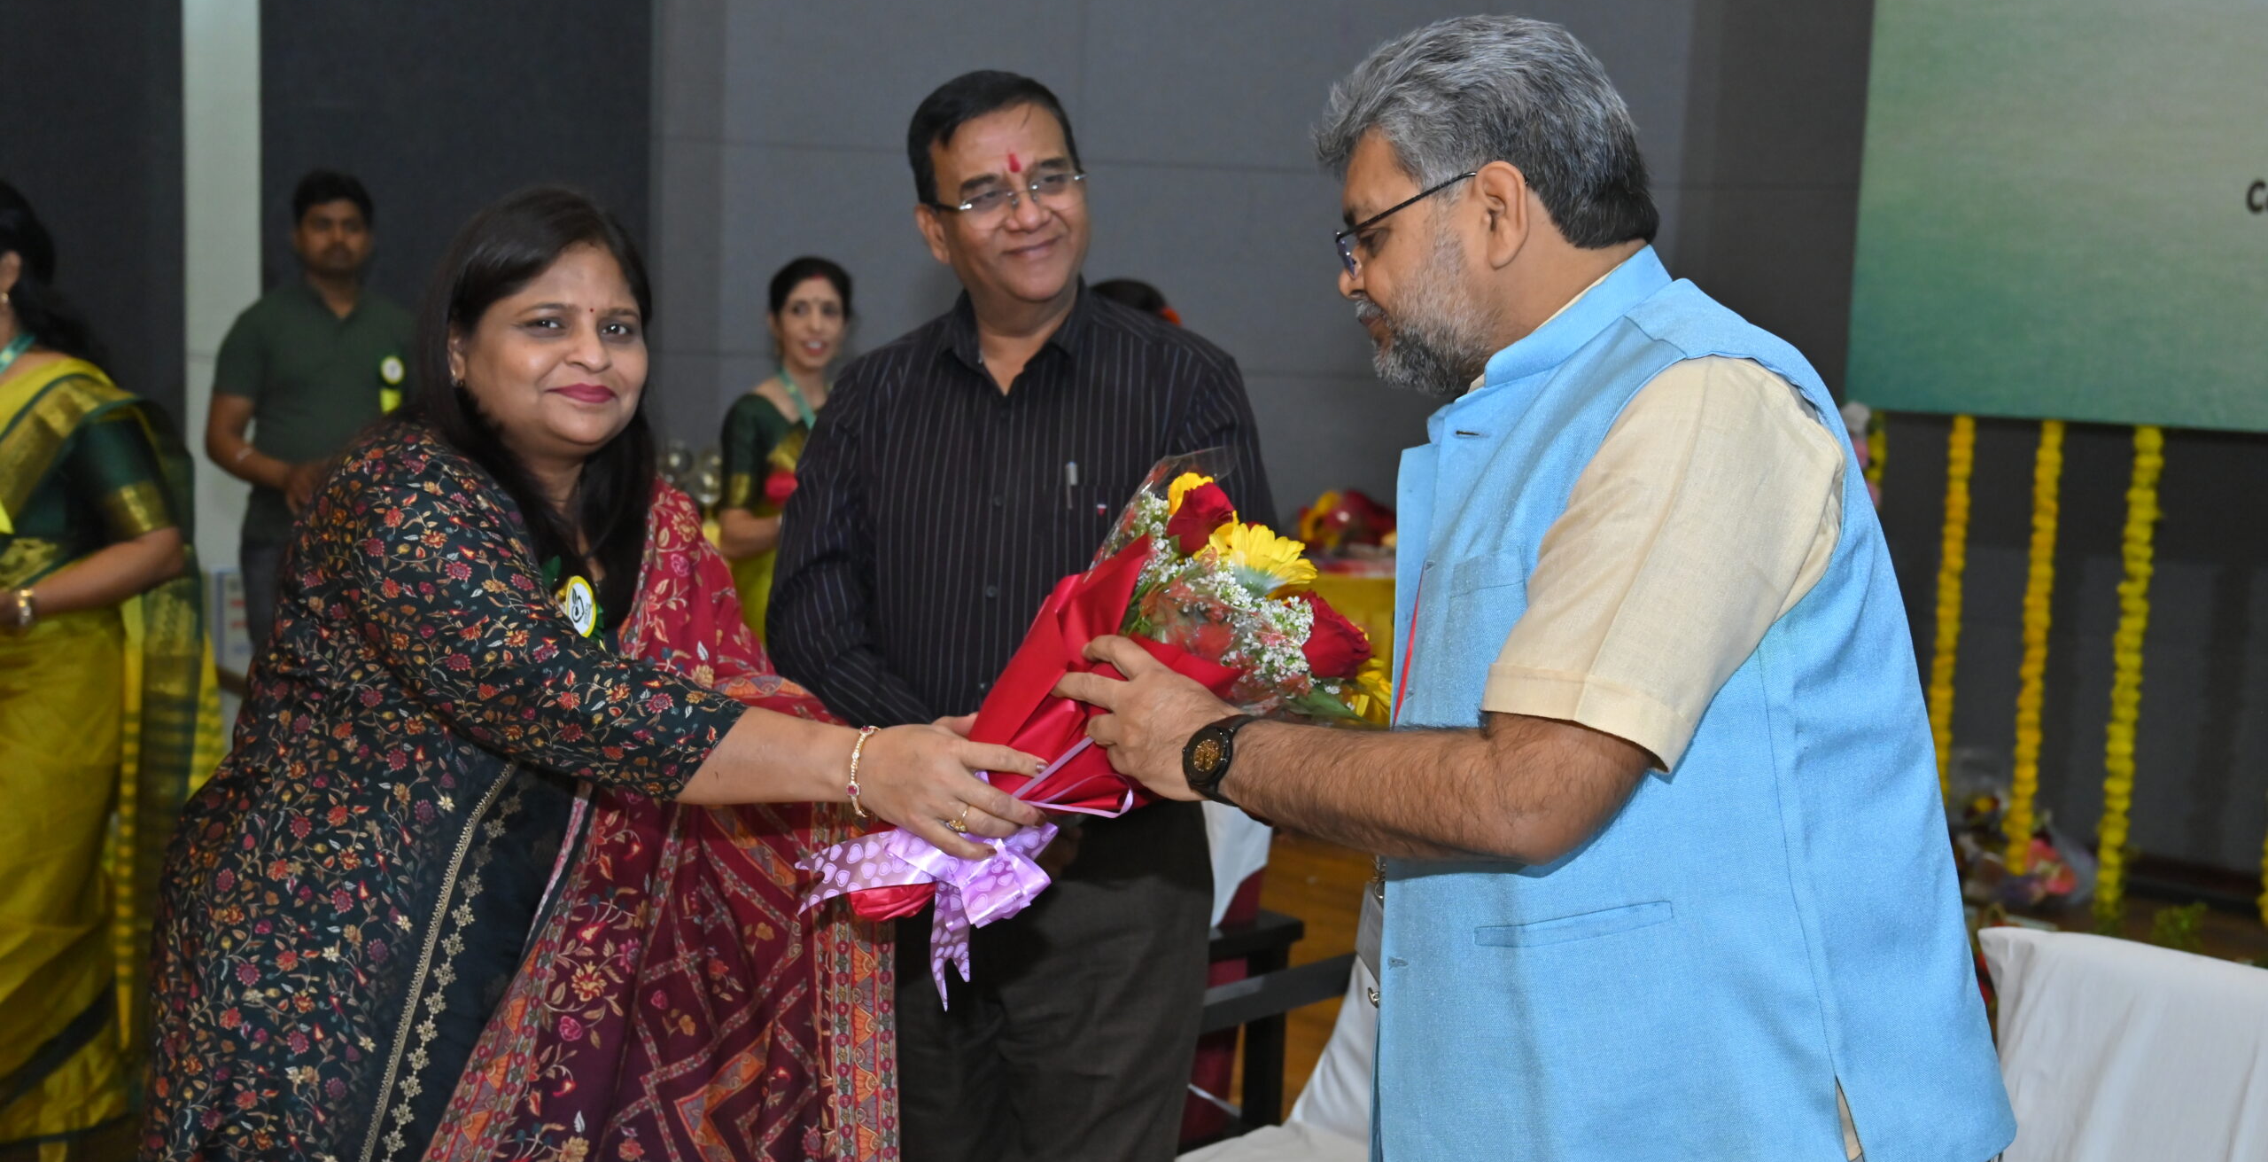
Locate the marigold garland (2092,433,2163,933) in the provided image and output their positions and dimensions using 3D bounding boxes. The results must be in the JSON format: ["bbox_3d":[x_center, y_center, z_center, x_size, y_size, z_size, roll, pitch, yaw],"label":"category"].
[{"bbox_3d":[2.497,0.245,5.708,0.075,1.280,0.075,6,8,26],"label":"marigold garland"}]

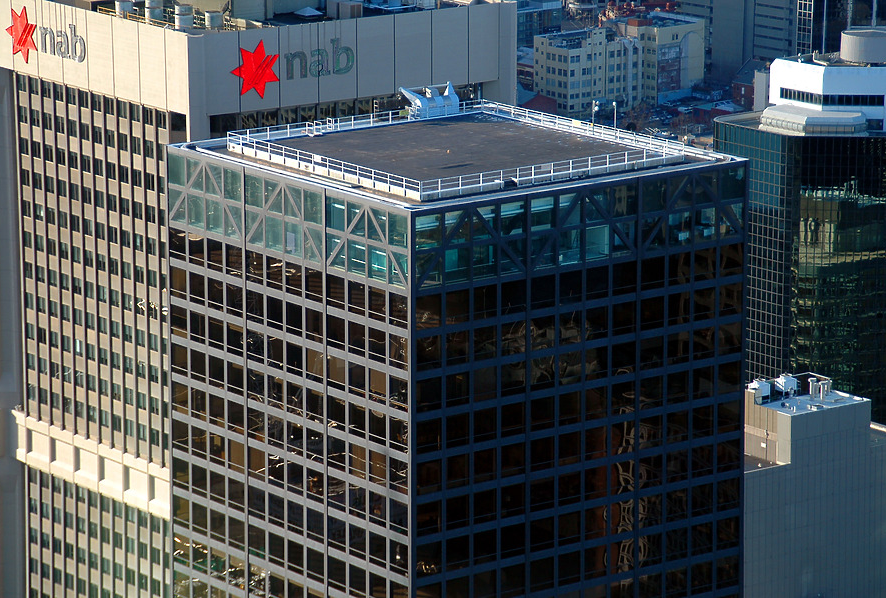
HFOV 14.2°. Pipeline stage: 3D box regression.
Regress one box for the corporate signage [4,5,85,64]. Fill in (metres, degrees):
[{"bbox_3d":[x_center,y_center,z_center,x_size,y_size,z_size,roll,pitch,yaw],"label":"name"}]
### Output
[{"bbox_3d":[-46.060,-29.980,409.200,0.400,6.650,17.400,-10,16,-36],"label":"corporate signage"}]

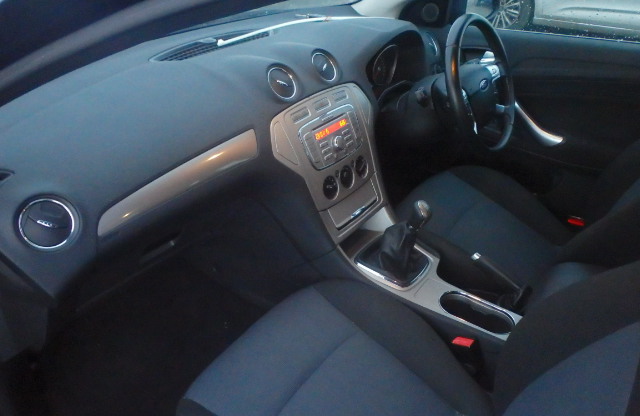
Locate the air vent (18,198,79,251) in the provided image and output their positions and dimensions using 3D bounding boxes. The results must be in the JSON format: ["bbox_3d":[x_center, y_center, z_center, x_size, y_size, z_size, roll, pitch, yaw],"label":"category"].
[{"bbox_3d":[-0.436,0.026,0.822,0.030,0.085,0.085,-15,15,45],"label":"air vent"}]

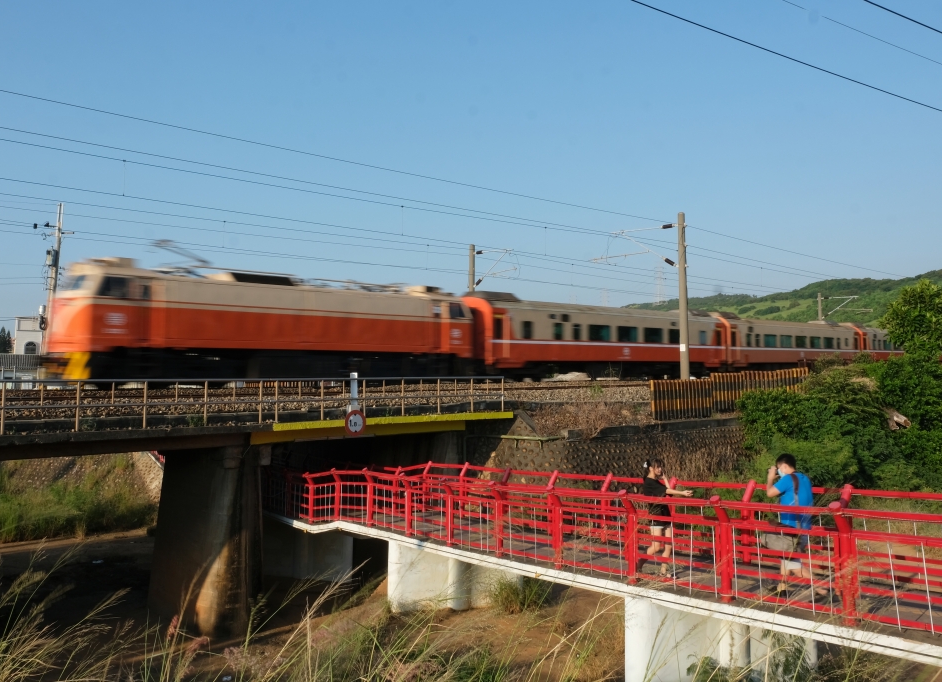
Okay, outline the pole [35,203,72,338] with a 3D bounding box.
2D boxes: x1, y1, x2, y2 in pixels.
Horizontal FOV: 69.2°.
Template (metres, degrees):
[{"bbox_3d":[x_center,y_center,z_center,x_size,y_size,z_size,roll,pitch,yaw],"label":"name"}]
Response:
[{"bbox_3d":[-16.100,-0.970,26.000,1.100,8.500,0.750,7,-6,-38],"label":"pole"}]

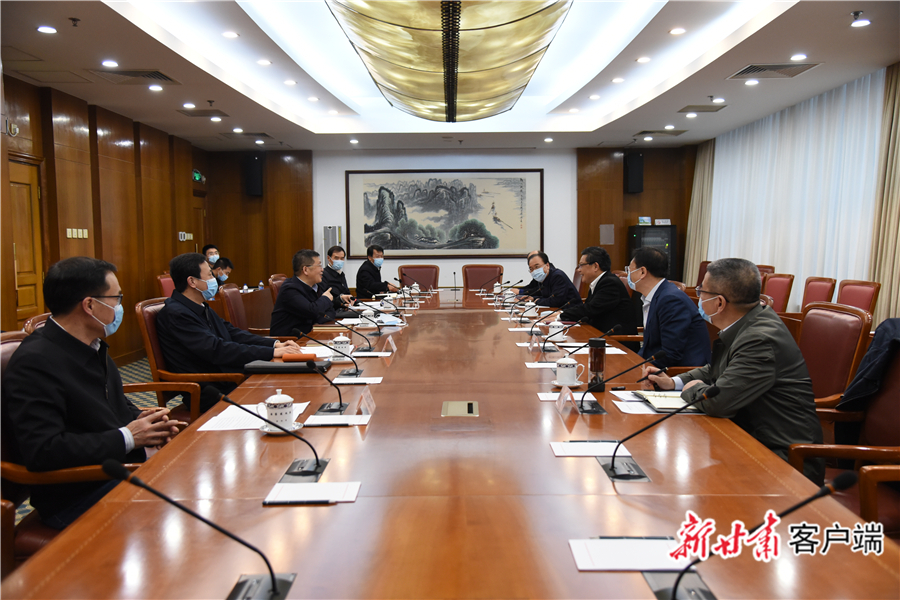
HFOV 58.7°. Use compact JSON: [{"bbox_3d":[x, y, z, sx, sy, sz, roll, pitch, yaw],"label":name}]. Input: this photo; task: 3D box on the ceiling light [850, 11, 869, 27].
[{"bbox_3d":[2.817,-1.901,5.487,0.140,0.050,0.140,-1,4,0],"label":"ceiling light"}]

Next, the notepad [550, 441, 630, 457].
[{"bbox_3d":[0.410,0.435,2.325,0.213,0.007,0.156,-1,4,0],"label":"notepad"}]

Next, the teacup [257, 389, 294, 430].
[{"bbox_3d":[-0.550,0.348,2.545,0.118,0.129,0.090,0,4,0],"label":"teacup"}]

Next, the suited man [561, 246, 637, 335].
[{"bbox_3d":[1.111,0.251,6.215,0.660,1.330,0.540,-1,4,0],"label":"suited man"}]

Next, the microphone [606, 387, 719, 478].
[{"bbox_3d":[0.555,0.334,2.071,0.285,0.218,0.080,0,4,0],"label":"microphone"}]

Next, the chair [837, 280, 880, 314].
[{"bbox_3d":[2.807,0.393,6.065,0.610,1.035,0.600,-1,4,0],"label":"chair"}]

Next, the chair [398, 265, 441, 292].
[{"bbox_3d":[-0.431,0.046,11.329,0.600,1.060,0.640,0,4,0],"label":"chair"}]

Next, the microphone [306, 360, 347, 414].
[{"bbox_3d":[-0.429,0.302,2.860,0.110,0.215,0.360,-1,4,0],"label":"microphone"}]

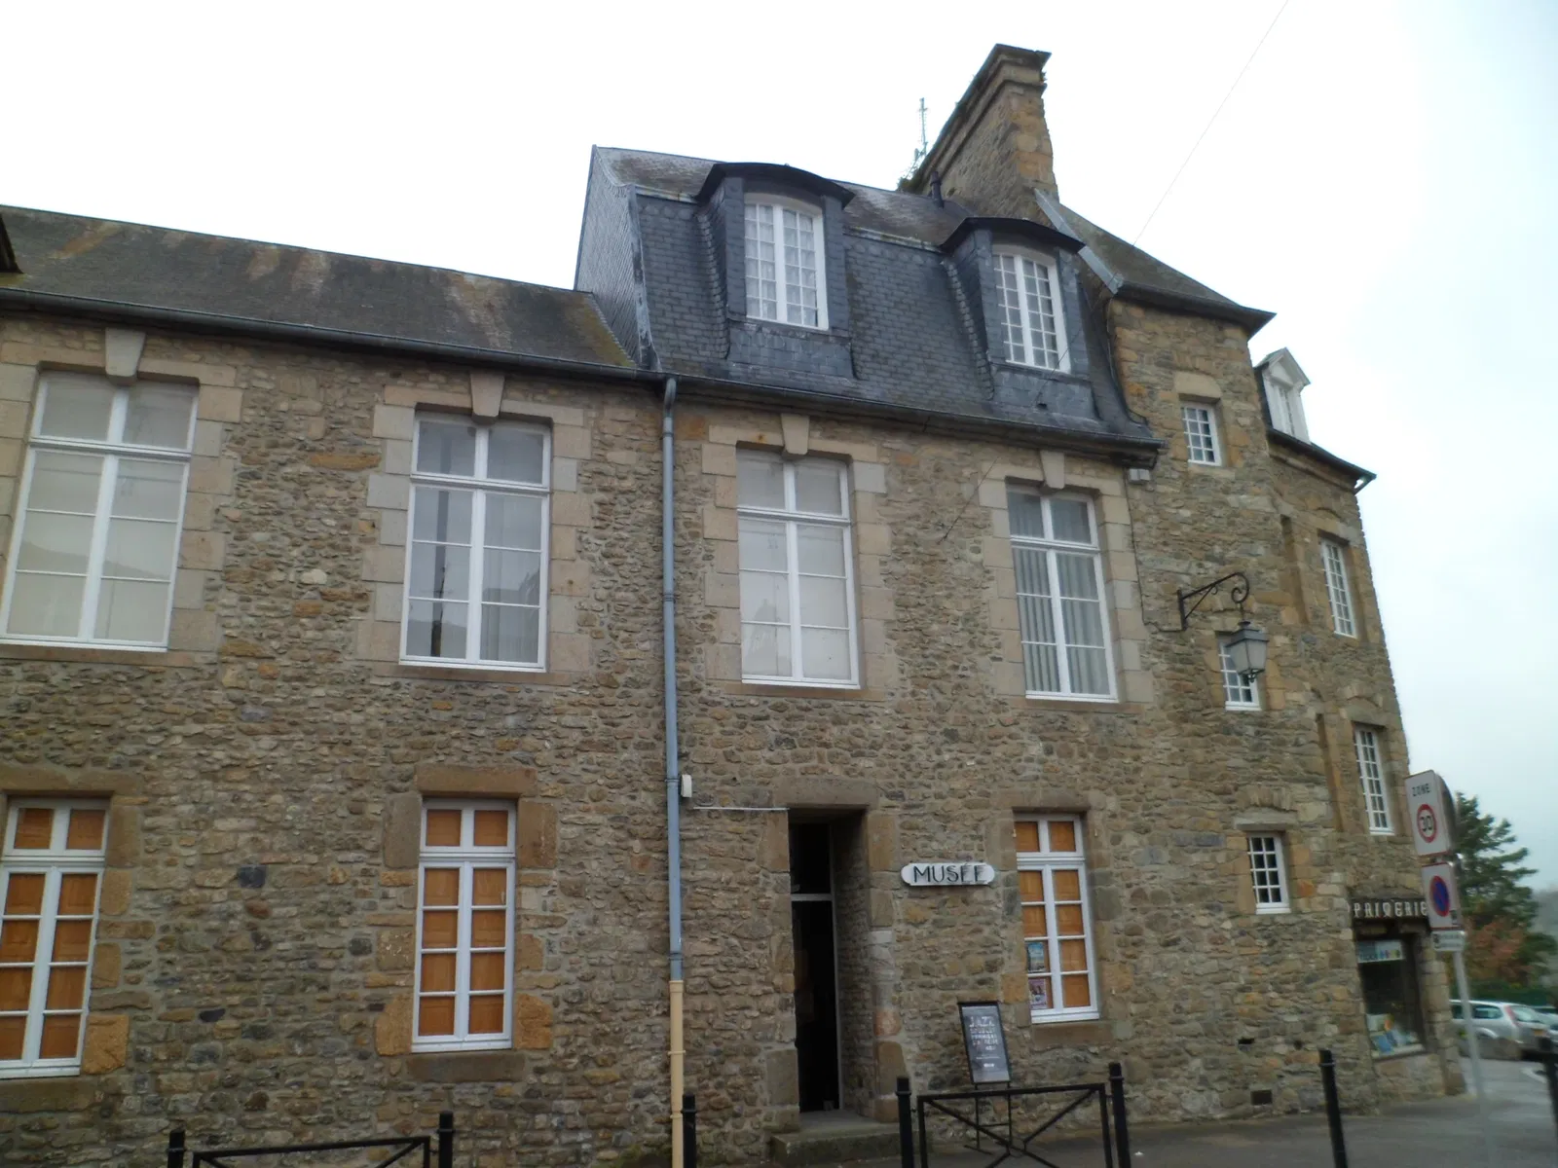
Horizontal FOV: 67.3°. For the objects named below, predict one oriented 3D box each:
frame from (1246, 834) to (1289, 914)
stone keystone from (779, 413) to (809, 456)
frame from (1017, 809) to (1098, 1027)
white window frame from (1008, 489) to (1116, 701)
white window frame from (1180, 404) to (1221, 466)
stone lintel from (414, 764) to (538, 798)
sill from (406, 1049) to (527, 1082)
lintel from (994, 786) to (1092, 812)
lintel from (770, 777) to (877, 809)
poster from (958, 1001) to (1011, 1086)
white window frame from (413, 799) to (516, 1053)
[{"bbox_3d":[5.473,3.258,13.197,0.541,0.864,0.100,5,-17,-23],"label":"frame"},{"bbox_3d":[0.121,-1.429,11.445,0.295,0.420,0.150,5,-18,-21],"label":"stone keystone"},{"bbox_3d":[2.630,3.186,11.279,0.820,1.930,0.100,5,-19,-20],"label":"frame"},{"bbox_3d":[3.122,0.111,13.079,1.290,2.422,0.100,5,-17,-23],"label":"white window frame"},{"bbox_3d":[4.932,-1.784,13.840,0.580,0.810,0.100,5,-19,-20],"label":"white window frame"},{"bbox_3d":[-2.599,1.699,10.015,1.040,0.255,0.200,5,-17,-23],"label":"stone lintel"},{"bbox_3d":[-2.421,3.714,9.039,0.900,0.225,0.200,5,-19,-20],"label":"sill"},{"bbox_3d":[2.695,2.252,12.201,1.142,0.235,0.200,5,-17,-23],"label":"lintel"},{"bbox_3d":[0.396,2.022,11.261,1.122,0.265,0.220,5,-17,-23],"label":"lintel"},{"bbox_3d":[1.838,4.072,10.384,0.410,0.680,0.040,5,-29,-20],"label":"poster"},{"bbox_3d":[-2.507,2.712,9.387,0.760,1.930,0.100,5,-19,-20],"label":"white window frame"}]

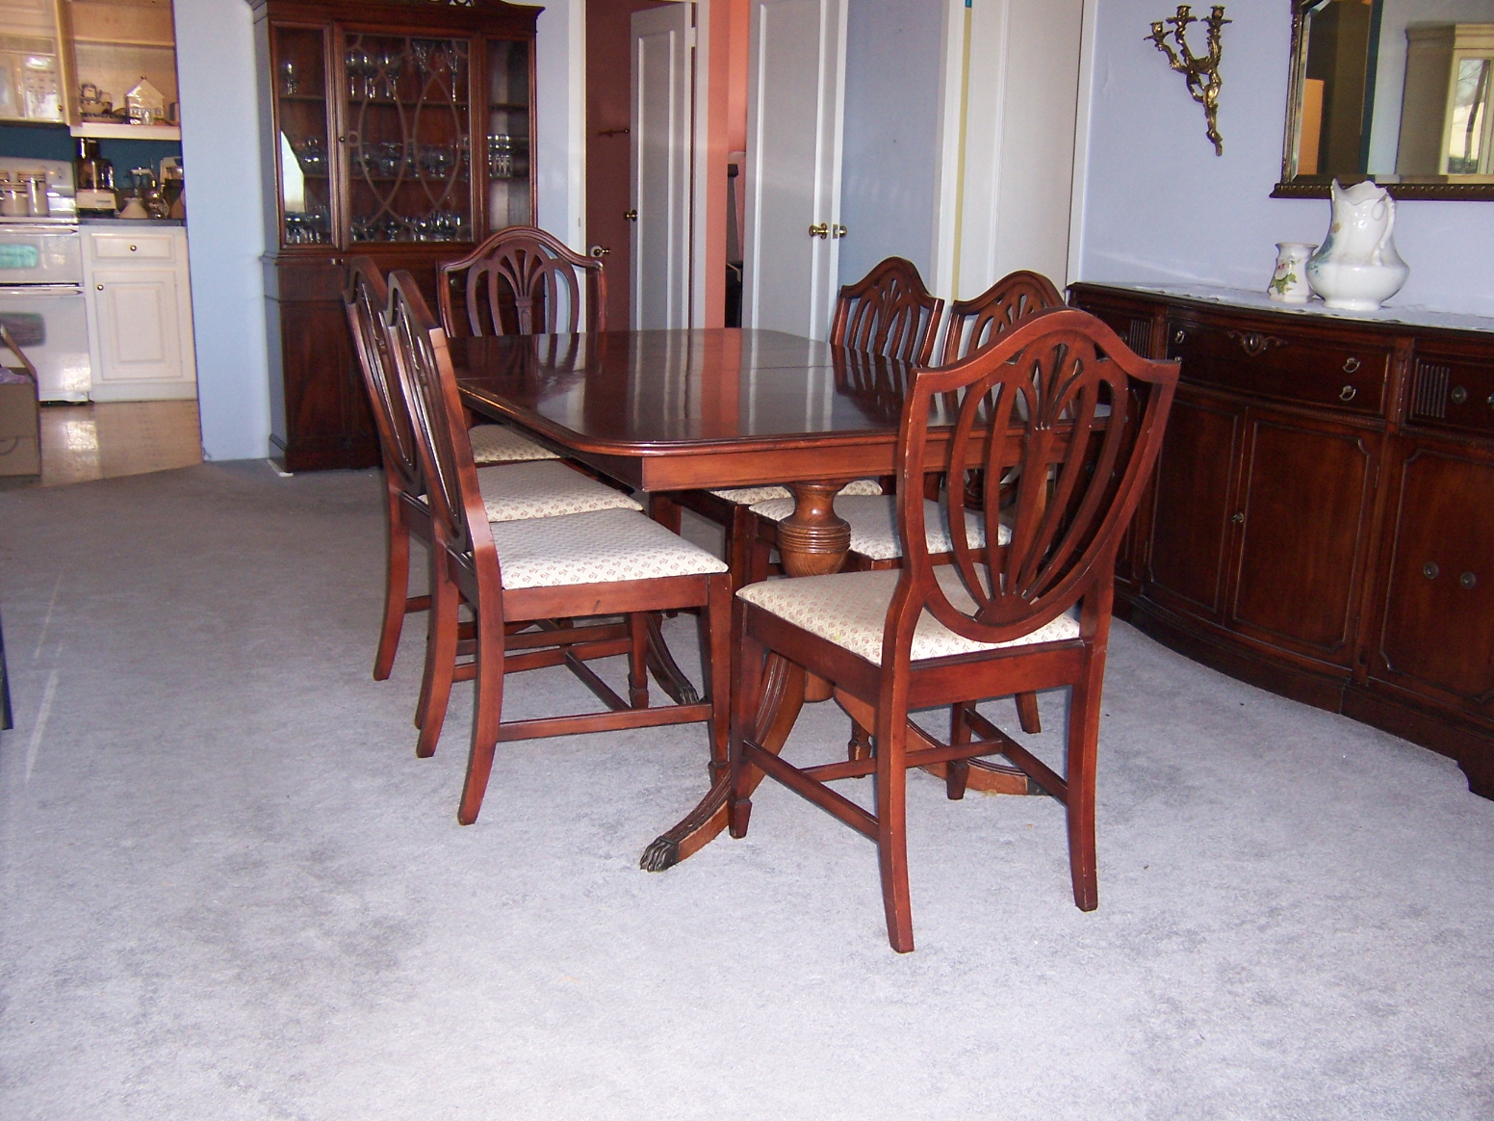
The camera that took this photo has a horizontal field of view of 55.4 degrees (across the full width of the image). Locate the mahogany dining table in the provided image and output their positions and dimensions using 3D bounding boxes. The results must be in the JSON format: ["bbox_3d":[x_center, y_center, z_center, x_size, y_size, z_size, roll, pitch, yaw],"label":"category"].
[{"bbox_3d":[-0.114,-0.030,3.048,1.040,0.751,1.654,-6,16,-24],"label":"mahogany dining table"}]

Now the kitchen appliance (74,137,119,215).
[{"bbox_3d":[-3.316,-1.945,7.243,0.205,0.396,0.250,-5,16,-24],"label":"kitchen appliance"}]

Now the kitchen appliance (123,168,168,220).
[{"bbox_3d":[-3.115,-1.896,7.367,0.218,0.281,0.200,-5,16,-24],"label":"kitchen appliance"}]

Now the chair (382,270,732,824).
[{"bbox_3d":[-0.363,-0.051,2.641,0.550,0.950,0.480,-5,16,-23],"label":"chair"}]

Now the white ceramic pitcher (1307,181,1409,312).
[{"bbox_3d":[1.459,-0.750,3.393,0.244,0.293,0.244,-4,16,-20],"label":"white ceramic pitcher"}]

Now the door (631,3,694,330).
[{"bbox_3d":[-0.487,-1.932,7.793,0.040,2.030,0.635,-8,17,-31],"label":"door"}]

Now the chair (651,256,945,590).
[{"bbox_3d":[0.113,-0.237,3.425,0.553,0.970,0.490,-6,16,-27],"label":"chair"}]

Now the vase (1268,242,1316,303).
[{"bbox_3d":[1.338,-0.704,3.484,0.122,0.140,0.122,-5,16,-24],"label":"vase"}]

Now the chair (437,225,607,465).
[{"bbox_3d":[-0.539,-0.369,3.832,0.501,0.992,0.566,-5,16,-21],"label":"chair"}]

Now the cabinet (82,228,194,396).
[{"bbox_3d":[-3.189,-1.310,7.460,0.485,0.880,0.600,-5,16,-24],"label":"cabinet"}]

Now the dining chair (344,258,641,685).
[{"bbox_3d":[-0.570,-0.178,3.144,0.553,0.970,0.490,-6,17,-27],"label":"dining chair"}]

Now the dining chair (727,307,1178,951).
[{"bbox_3d":[0.314,0.060,2.304,0.490,0.970,0.553,-6,16,-25],"label":"dining chair"}]

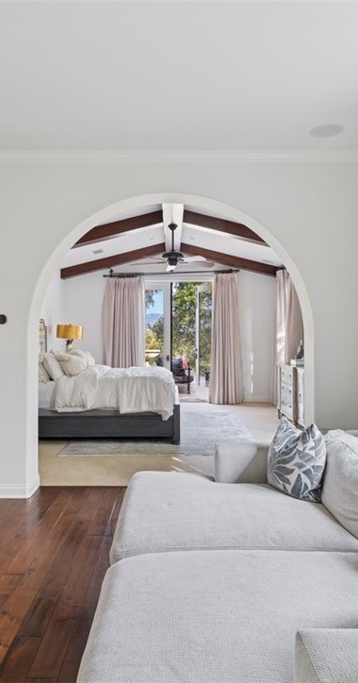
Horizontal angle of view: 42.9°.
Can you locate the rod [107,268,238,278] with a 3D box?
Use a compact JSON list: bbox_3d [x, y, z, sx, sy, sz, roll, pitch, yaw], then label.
[{"bbox_3d":[-0.141,-1.327,8.864,2.645,0.070,0.100,-2,1,-1],"label":"rod"}]

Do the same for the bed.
[{"bbox_3d":[-1.153,0.455,6.652,2.325,1.600,2.050,0,1,-1],"label":"bed"}]

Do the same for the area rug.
[{"bbox_3d":[-0.222,1.250,6.580,2.362,0.012,2.932,0,1,-1],"label":"area rug"}]

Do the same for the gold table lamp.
[{"bbox_3d":[-1.973,0.074,8.175,0.480,0.760,0.480,0,1,-1],"label":"gold table lamp"}]

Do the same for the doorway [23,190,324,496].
[{"bbox_3d":[-0.060,0.035,3.897,2.370,2.518,0.280,0,1,-1],"label":"doorway"}]

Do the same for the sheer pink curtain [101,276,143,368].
[{"bbox_3d":[-1.108,-0.028,8.869,0.791,2.482,0.180,0,1,-1],"label":"sheer pink curtain"}]

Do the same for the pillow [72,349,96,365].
[{"bbox_3d":[-1.559,0.297,7.184,0.180,0.430,0.600,-38,1,0],"label":"pillow"}]

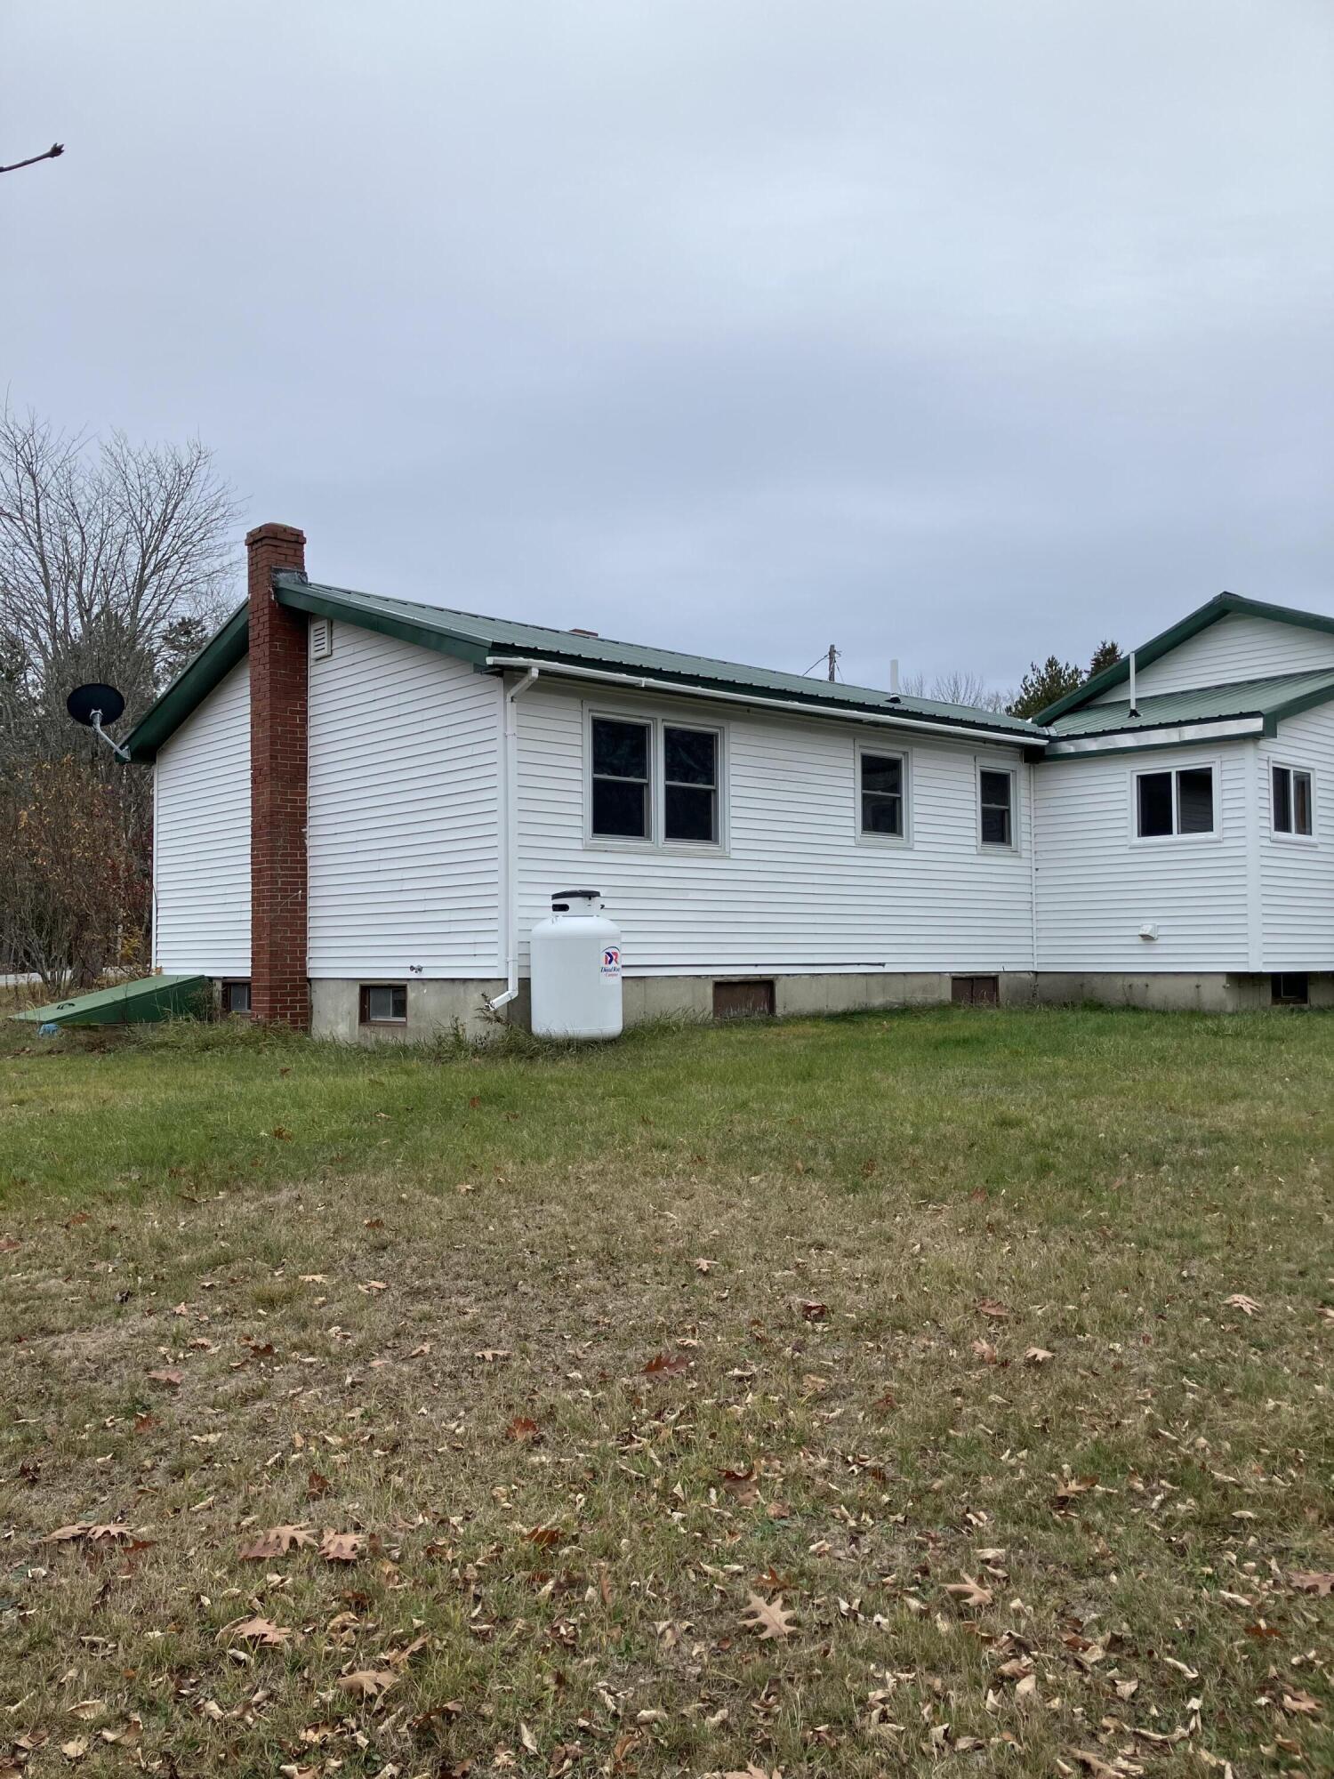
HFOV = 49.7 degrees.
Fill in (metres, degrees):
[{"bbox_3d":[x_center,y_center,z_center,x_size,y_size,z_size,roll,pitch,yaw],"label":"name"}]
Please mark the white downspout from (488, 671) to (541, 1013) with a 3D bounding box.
[{"bbox_3d":[-1.251,-0.416,11.936,0.290,2.840,0.440,2,-4,-41],"label":"white downspout"}]

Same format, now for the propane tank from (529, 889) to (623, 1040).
[{"bbox_3d":[-0.749,0.640,11.970,0.760,1.258,0.760,0,-3,0],"label":"propane tank"}]

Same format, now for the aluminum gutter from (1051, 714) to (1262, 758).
[{"bbox_3d":[5.259,-1.644,15.719,0.100,0.140,2.570,2,-4,-42],"label":"aluminum gutter"}]

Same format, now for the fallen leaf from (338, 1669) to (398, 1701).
[{"bbox_3d":[-0.545,1.451,2.627,0.120,0.045,0.085,0,1,0],"label":"fallen leaf"}]

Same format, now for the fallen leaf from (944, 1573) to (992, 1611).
[{"bbox_3d":[0.616,1.436,2.938,0.100,0.040,0.120,-1,2,-20],"label":"fallen leaf"}]

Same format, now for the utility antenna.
[{"bbox_3d":[-6.913,-2.045,17.500,0.760,0.950,0.620,1,-3,-22],"label":"utility antenna"}]

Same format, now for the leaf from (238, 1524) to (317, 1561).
[{"bbox_3d":[-0.857,1.439,3.170,0.175,0.045,0.095,-1,2,-22],"label":"leaf"}]

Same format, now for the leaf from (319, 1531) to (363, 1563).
[{"bbox_3d":[-0.713,1.439,3.149,0.105,0.040,0.100,0,1,0],"label":"leaf"}]

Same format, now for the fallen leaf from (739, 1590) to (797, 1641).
[{"bbox_3d":[0.200,1.441,2.855,0.105,0.035,0.155,-1,2,-25],"label":"fallen leaf"}]

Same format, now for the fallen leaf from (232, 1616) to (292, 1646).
[{"bbox_3d":[-0.792,1.448,2.810,0.125,0.040,0.085,-1,2,-10],"label":"fallen leaf"}]

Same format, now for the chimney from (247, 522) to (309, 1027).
[{"bbox_3d":[-4.000,-1.122,14.859,0.450,5.170,0.440,2,-4,-42],"label":"chimney"}]

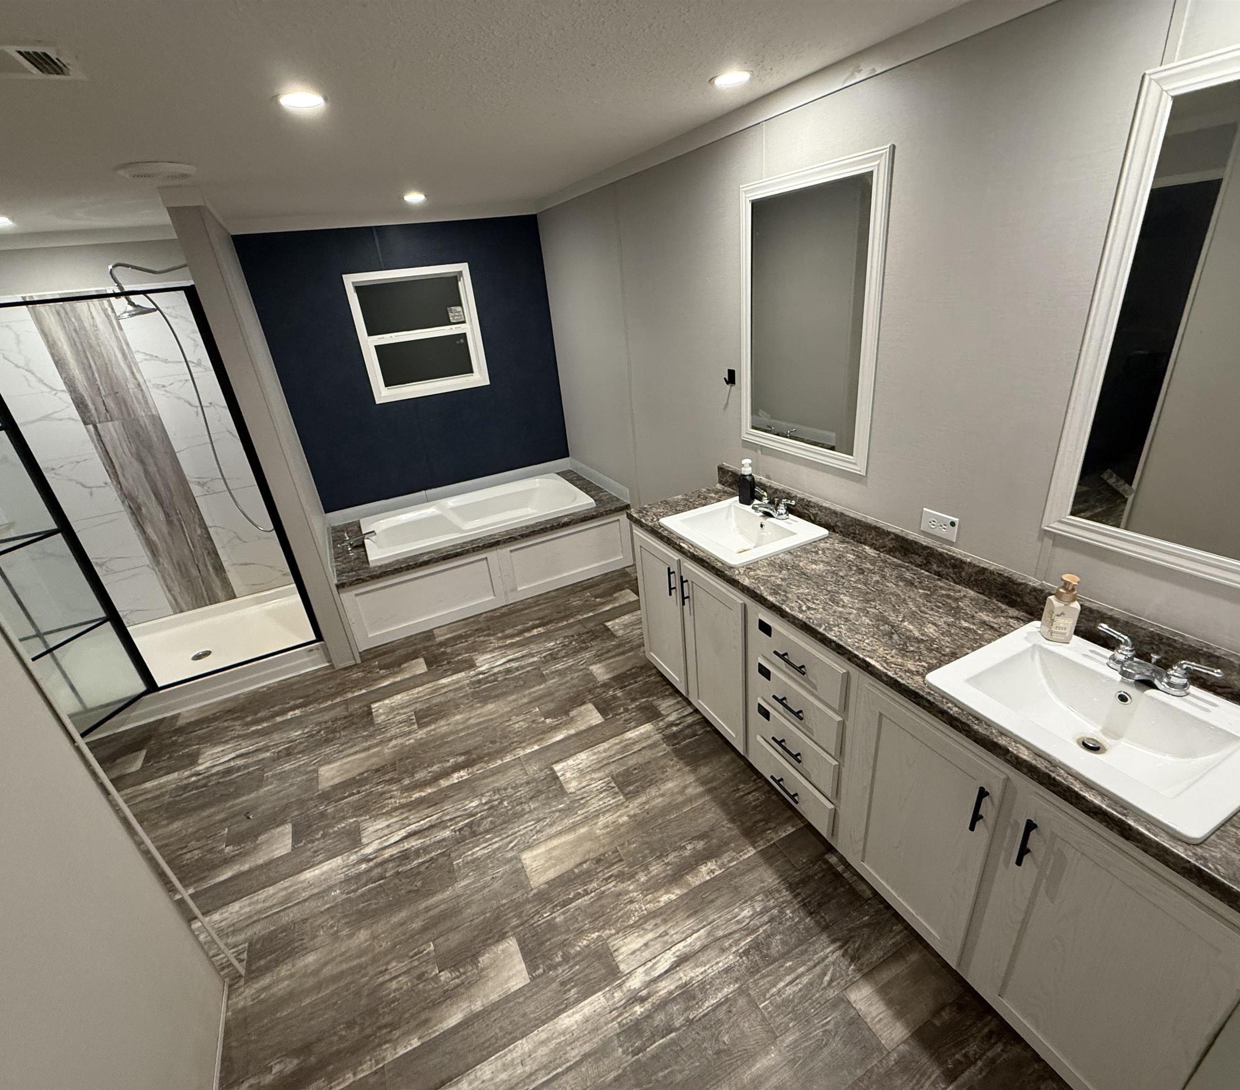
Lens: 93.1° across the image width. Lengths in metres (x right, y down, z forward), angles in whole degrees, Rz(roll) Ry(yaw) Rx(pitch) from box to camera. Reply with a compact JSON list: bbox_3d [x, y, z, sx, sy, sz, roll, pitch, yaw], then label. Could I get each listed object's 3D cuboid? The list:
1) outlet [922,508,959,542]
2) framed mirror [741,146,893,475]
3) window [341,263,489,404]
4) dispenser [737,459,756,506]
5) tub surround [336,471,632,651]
[{"bbox_3d":[1.023,-0.062,1.876,0.011,0.080,0.123,-17,27,-21],"label":"outlet"},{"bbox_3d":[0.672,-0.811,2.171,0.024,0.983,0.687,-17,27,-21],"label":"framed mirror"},{"bbox_3d":[-1.386,-1.480,4.118,0.816,0.825,0.049,-17,27,-21],"label":"window"},{"bbox_3d":[0.557,-0.279,2.579,0.062,0.185,0.062,8,28,29],"label":"dispenser"},{"bbox_3d":[-0.996,-0.001,4.253,1.876,0.467,1.113,-17,27,-21],"label":"tub surround"}]

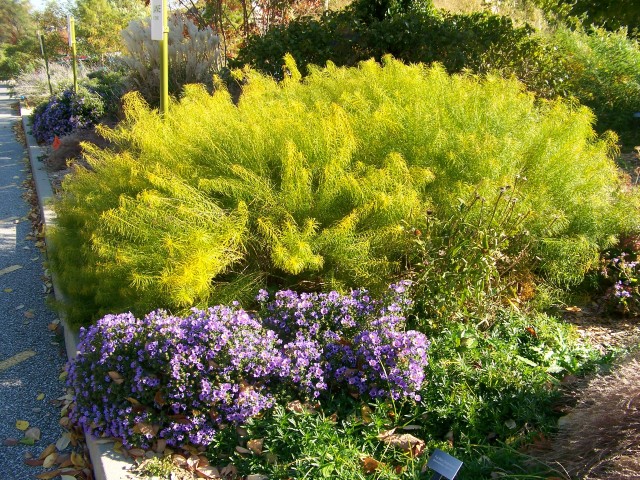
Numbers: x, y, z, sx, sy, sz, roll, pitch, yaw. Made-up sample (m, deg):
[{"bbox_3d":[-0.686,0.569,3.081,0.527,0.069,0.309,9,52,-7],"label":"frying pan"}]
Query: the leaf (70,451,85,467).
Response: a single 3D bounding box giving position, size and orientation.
[{"bbox_3d":[-0.967,0.872,2.579,0.047,0.020,0.070,-10,18,-33],"label":"leaf"}]

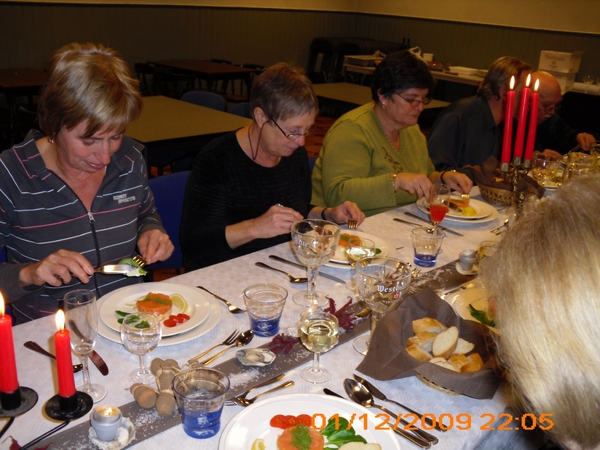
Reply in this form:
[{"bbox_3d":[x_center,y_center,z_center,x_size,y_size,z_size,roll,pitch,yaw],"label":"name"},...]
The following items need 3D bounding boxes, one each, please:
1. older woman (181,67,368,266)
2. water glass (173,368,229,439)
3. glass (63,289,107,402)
[{"bbox_3d":[-0.121,0.137,1.888,0.510,1.220,0.640,-16,28,-42],"label":"older woman"},{"bbox_3d":[-0.150,0.278,0.950,0.085,0.084,0.085,3,22,-1],"label":"water glass"},{"bbox_3d":[-0.352,0.201,1.033,0.054,0.184,0.054,4,20,0],"label":"glass"}]

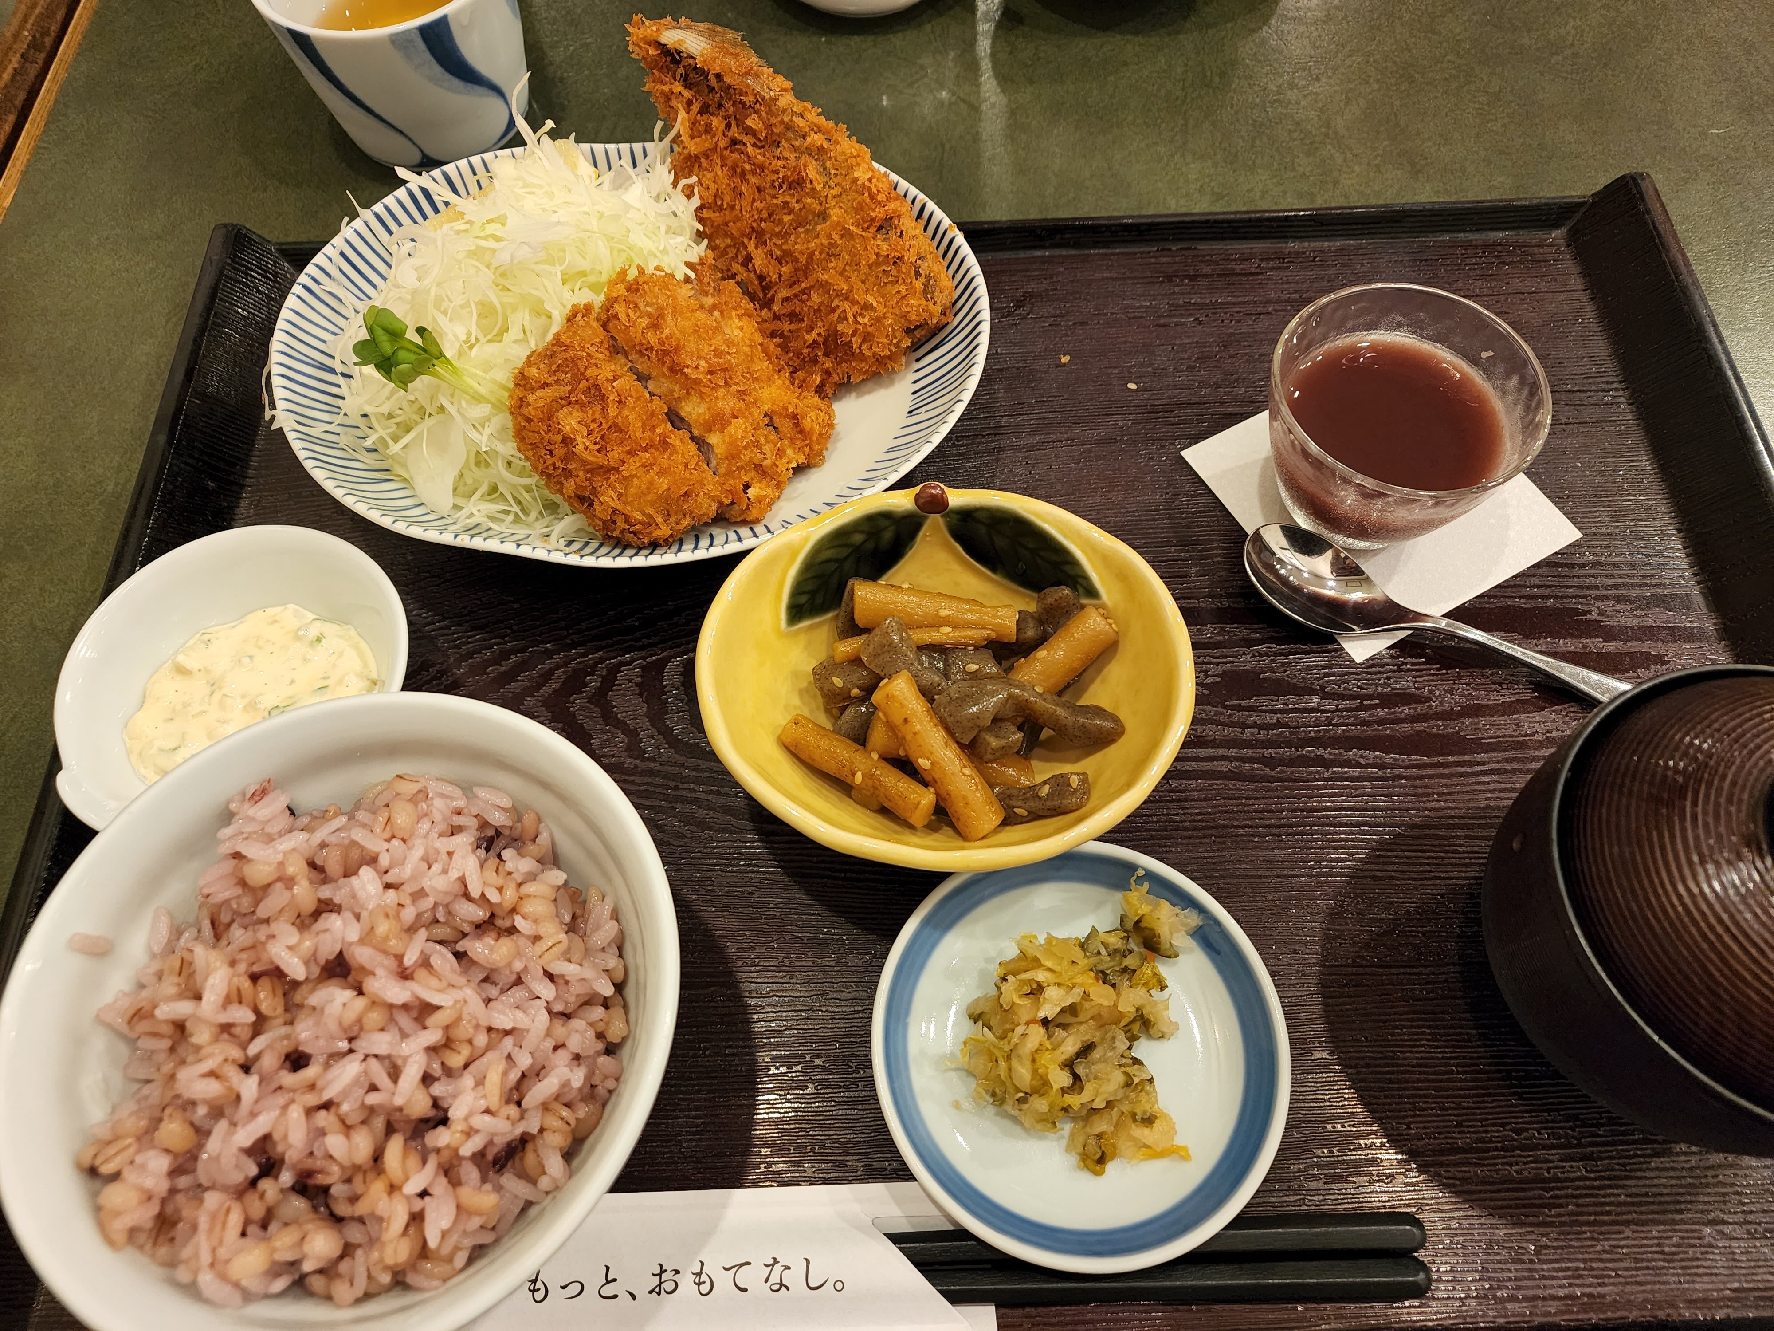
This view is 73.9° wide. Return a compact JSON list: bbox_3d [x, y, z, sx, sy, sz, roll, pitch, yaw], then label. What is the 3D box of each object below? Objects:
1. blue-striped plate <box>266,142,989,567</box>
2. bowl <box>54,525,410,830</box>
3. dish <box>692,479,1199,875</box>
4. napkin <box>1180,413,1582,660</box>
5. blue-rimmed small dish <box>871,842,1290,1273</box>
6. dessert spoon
[{"bbox_3d":[-0.074,-0.090,0.354,0.210,0.030,0.159,2,64,3],"label":"blue-striped plate"},{"bbox_3d":[-0.161,0.012,0.303,0.085,0.035,0.092,18,66,10],"label":"bowl"},{"bbox_3d":[0.014,0.009,0.295,0.117,0.042,0.099,-2,64,1],"label":"dish"},{"bbox_3d":[0.143,-0.051,0.344,0.081,0.002,0.081,-27,66,-11],"label":"napkin"},{"bbox_3d":[0.043,0.087,0.268,0.091,0.020,0.091,-1,64,1],"label":"blue-rimmed small dish"},{"bbox_3d":[0.158,-0.004,0.312,0.132,0.016,0.029,22,66,12],"label":"dessert spoon"}]

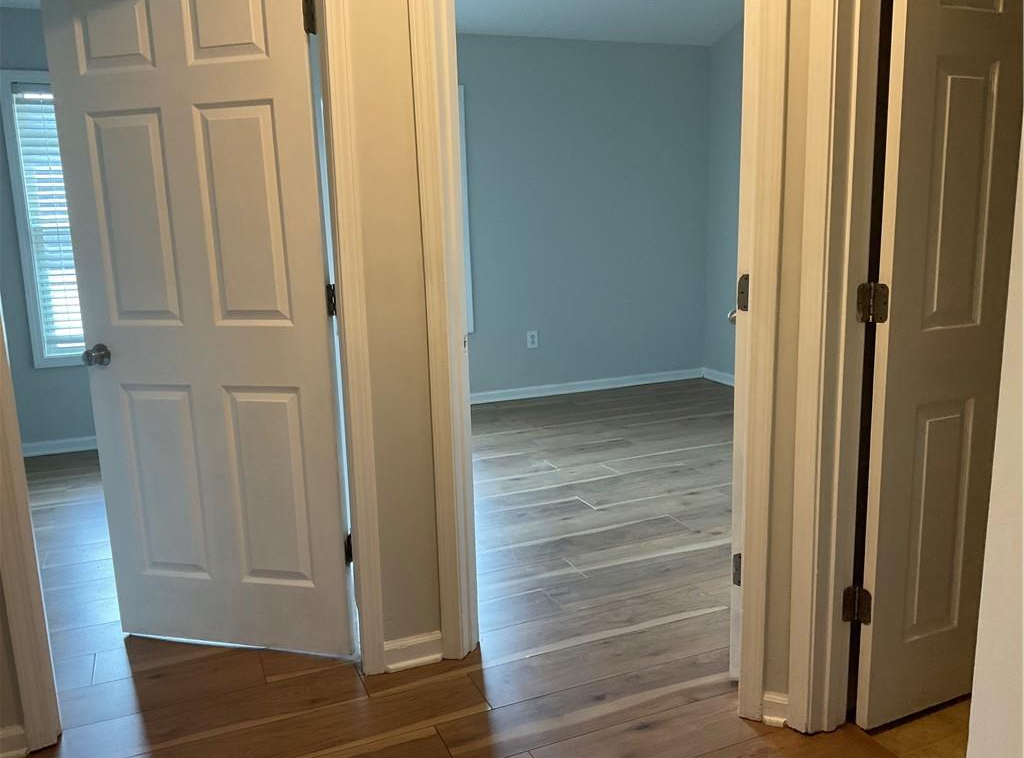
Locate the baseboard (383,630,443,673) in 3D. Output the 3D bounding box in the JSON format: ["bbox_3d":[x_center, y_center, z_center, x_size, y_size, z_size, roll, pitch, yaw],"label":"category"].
[{"bbox_3d":[-0.288,0.789,2.483,0.173,0.086,0.023,-6,11,-22],"label":"baseboard"}]

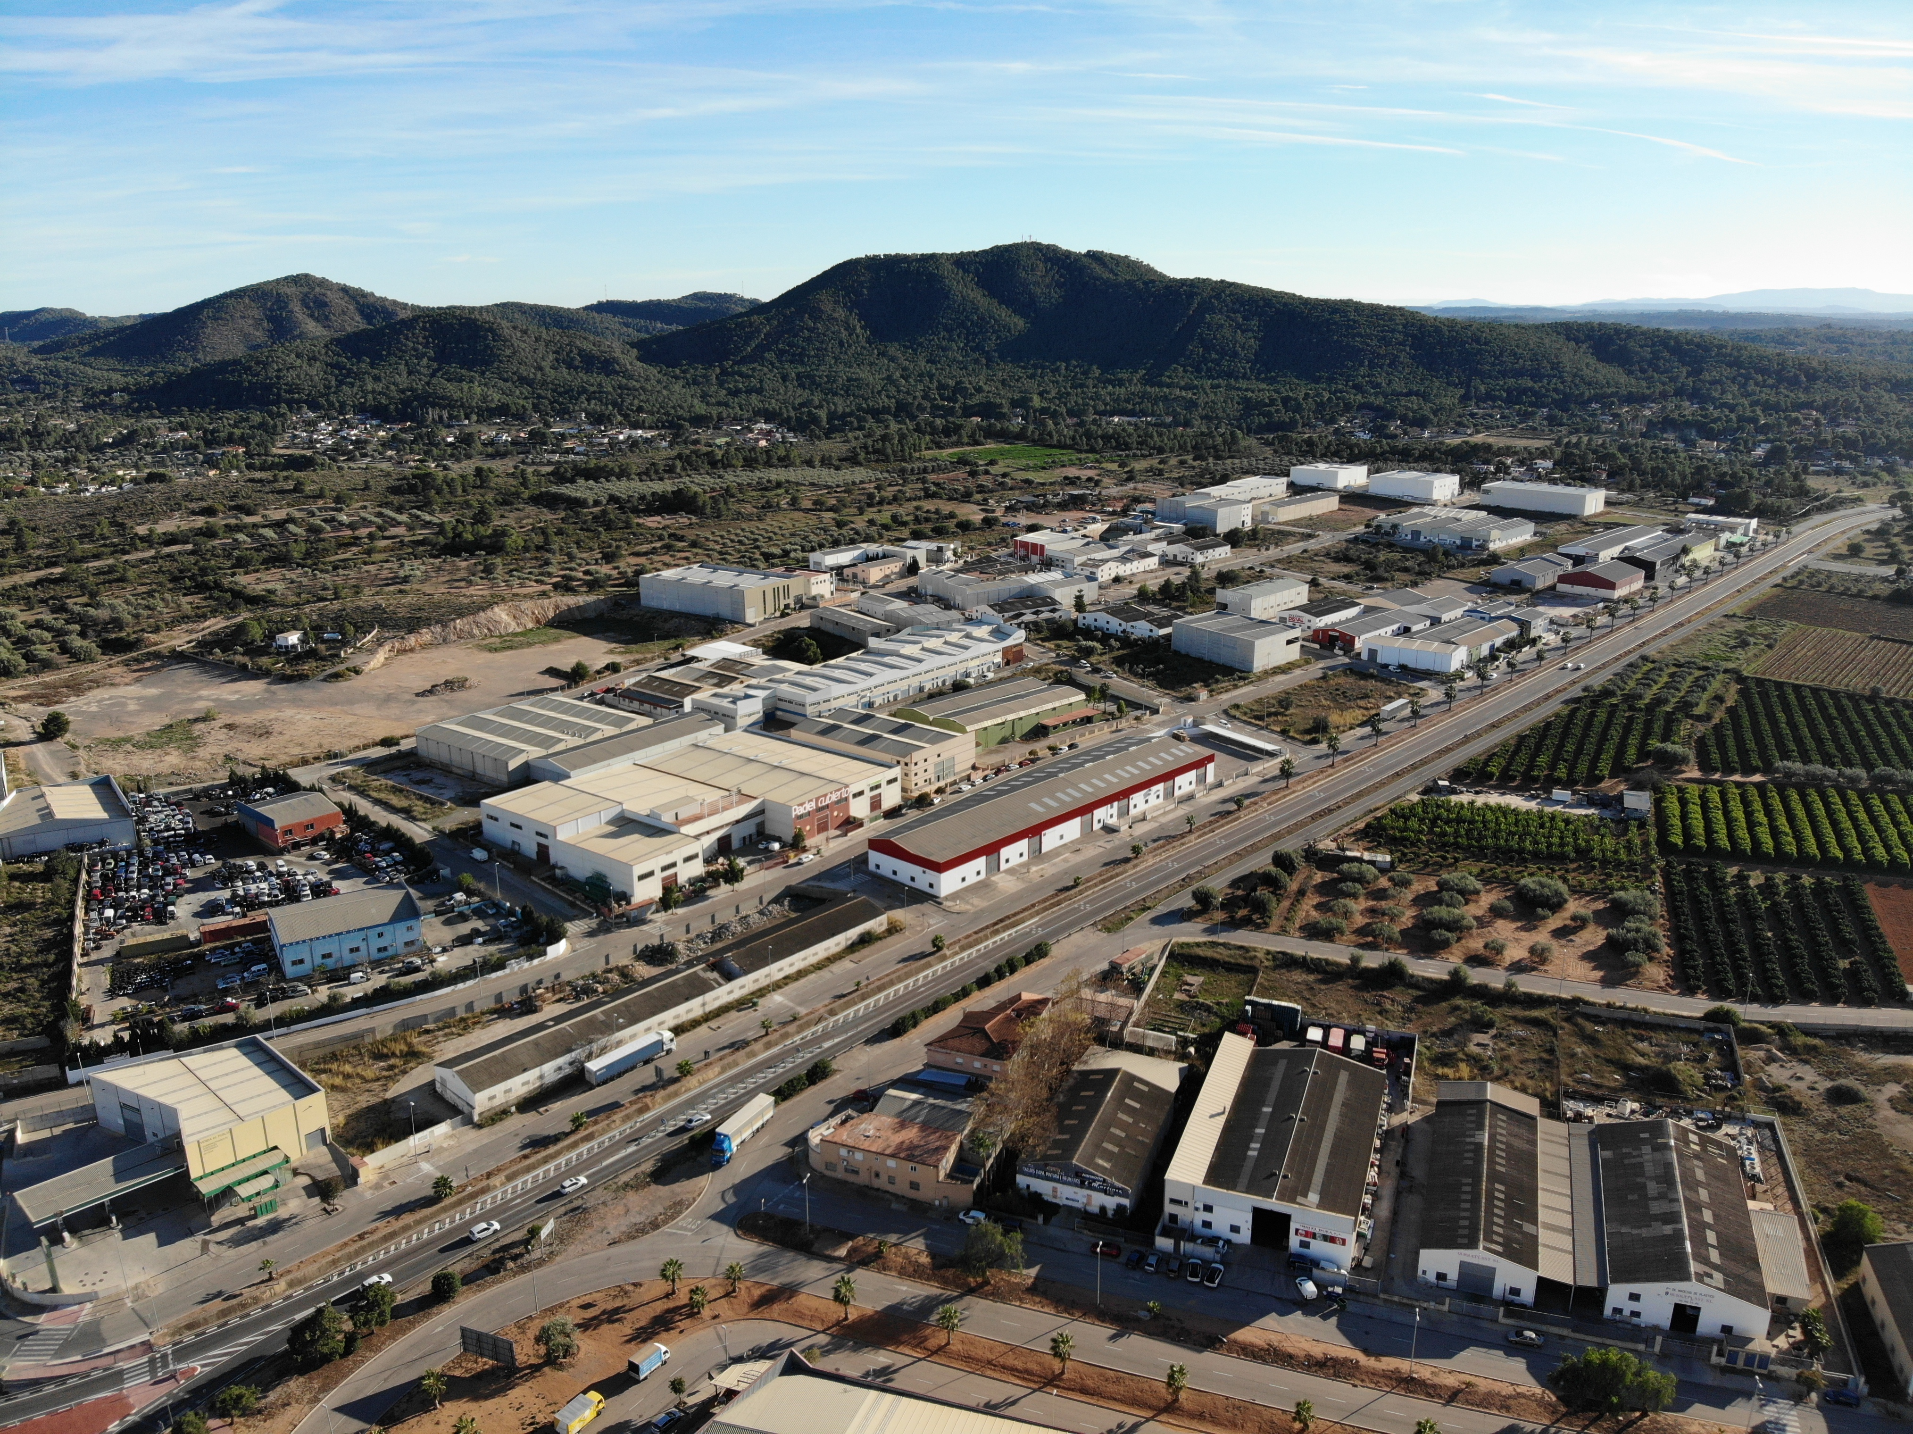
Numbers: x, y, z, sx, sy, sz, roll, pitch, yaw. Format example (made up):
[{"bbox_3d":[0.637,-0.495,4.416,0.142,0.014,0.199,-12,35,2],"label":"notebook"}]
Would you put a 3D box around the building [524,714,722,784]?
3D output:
[{"bbox_3d":[-90.550,9.120,369.050,18.070,8.200,53.200,12,21,36],"label":"building"}]

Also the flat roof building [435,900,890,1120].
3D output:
[{"bbox_3d":[-49.010,49.220,241.610,12.430,6.100,89.660,15,22,40],"label":"flat roof building"}]

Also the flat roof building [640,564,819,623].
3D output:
[{"bbox_3d":[-94.510,-50.757,537.203,56.830,12.230,35.220,11,20,32],"label":"flat roof building"}]

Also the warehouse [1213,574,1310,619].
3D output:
[{"bbox_3d":[122.988,-48.353,532.067,38.390,8.960,17.400,-15,22,-40],"label":"warehouse"}]

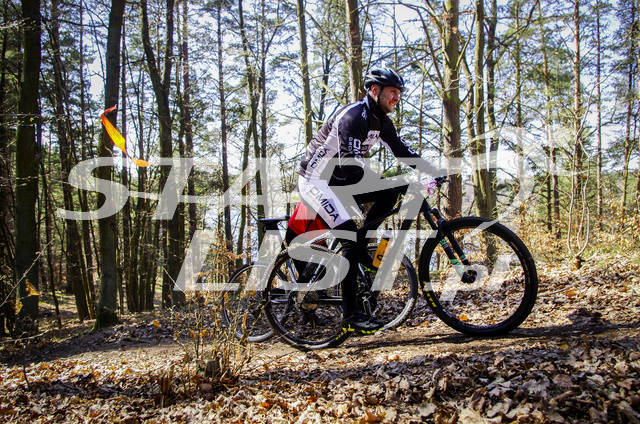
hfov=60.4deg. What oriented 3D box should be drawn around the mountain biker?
[{"bbox_3d":[0.267,-0.075,3.690,0.920,1.730,0.580,1,2,21],"label":"mountain biker"}]

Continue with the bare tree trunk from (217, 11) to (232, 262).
[{"bbox_3d":[-3.296,-2.755,19.000,0.270,9.200,0.270,-2,1,0],"label":"bare tree trunk"}]

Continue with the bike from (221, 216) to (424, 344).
[{"bbox_3d":[-0.096,0.510,4.540,1.790,1.030,0.650,-12,-4,24],"label":"bike"}]

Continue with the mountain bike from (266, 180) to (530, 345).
[{"bbox_3d":[0.437,0.345,3.640,1.850,1.030,0.700,-11,-3,20],"label":"mountain bike"}]

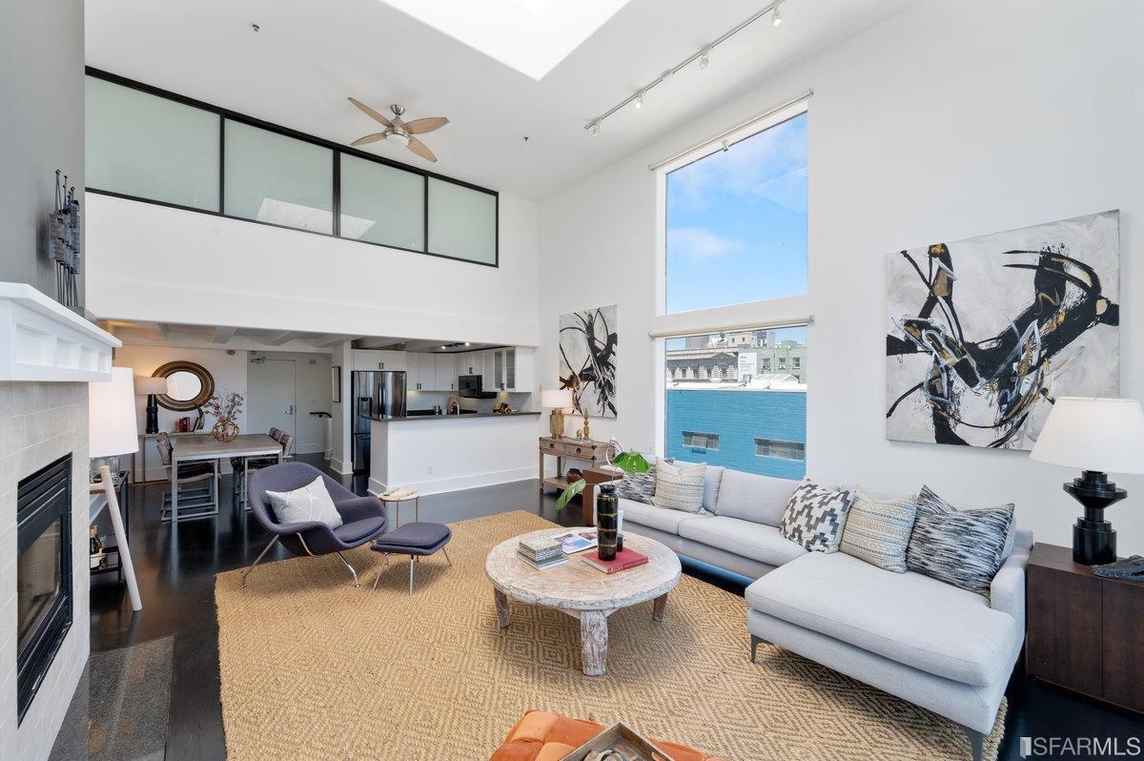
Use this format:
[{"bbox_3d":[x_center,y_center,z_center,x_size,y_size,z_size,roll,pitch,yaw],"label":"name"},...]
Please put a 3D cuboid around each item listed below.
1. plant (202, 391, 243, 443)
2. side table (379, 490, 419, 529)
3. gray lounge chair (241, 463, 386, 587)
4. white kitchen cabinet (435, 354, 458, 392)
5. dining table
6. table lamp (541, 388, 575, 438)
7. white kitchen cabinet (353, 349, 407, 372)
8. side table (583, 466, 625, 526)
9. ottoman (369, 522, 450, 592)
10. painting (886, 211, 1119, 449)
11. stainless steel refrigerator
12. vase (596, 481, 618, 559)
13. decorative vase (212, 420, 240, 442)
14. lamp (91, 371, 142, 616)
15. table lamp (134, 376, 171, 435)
[{"bbox_3d":[-4.630,0.470,5.900,0.430,0.715,0.420,0,0,-38],"label":"plant"},{"bbox_3d":[-1.677,1.361,4.301,0.390,0.505,0.390,0,0,-40],"label":"side table"},{"bbox_3d":[-2.035,1.145,3.650,0.910,0.910,0.930,0,0,16],"label":"gray lounge chair"},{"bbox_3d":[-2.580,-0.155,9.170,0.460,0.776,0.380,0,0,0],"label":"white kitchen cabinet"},{"bbox_3d":[-4.657,1.217,6.003,1.050,0.775,1.740,0,0,-40],"label":"dining table"},{"bbox_3d":[-0.211,0.478,6.370,0.445,0.675,0.445,0,0,0],"label":"table lamp"},{"bbox_3d":[-3.617,-0.344,8.169,0.920,0.360,0.600,0,0,-40],"label":"white kitchen cabinet"},{"bbox_3d":[0.479,1.307,4.910,0.540,0.600,0.460,0,0,-39],"label":"side table"},{"bbox_3d":[-1.286,1.411,3.611,0.520,0.400,0.610,0,0,17],"label":"ottoman"},{"bbox_3d":[2.936,-0.276,3.152,0.050,1.510,1.200,0,0,-40],"label":"painting"},{"bbox_3d":[-3.667,0.720,8.277,0.910,1.770,0.750,0,0,-39],"label":"stainless steel refrigerator"},{"bbox_3d":[0.233,0.918,2.895,0.137,0.466,0.137,0,0,0],"label":"vase"},{"bbox_3d":[-4.600,0.682,5.900,0.285,0.285,0.285,0,0,-38],"label":"decorative vase"},{"bbox_3d":[-3.262,0.754,3.009,0.490,1.700,0.490,0,0,-40],"label":"lamp"},{"bbox_3d":[-6.513,0.389,6.910,0.360,0.910,0.360,0,0,-40],"label":"table lamp"}]

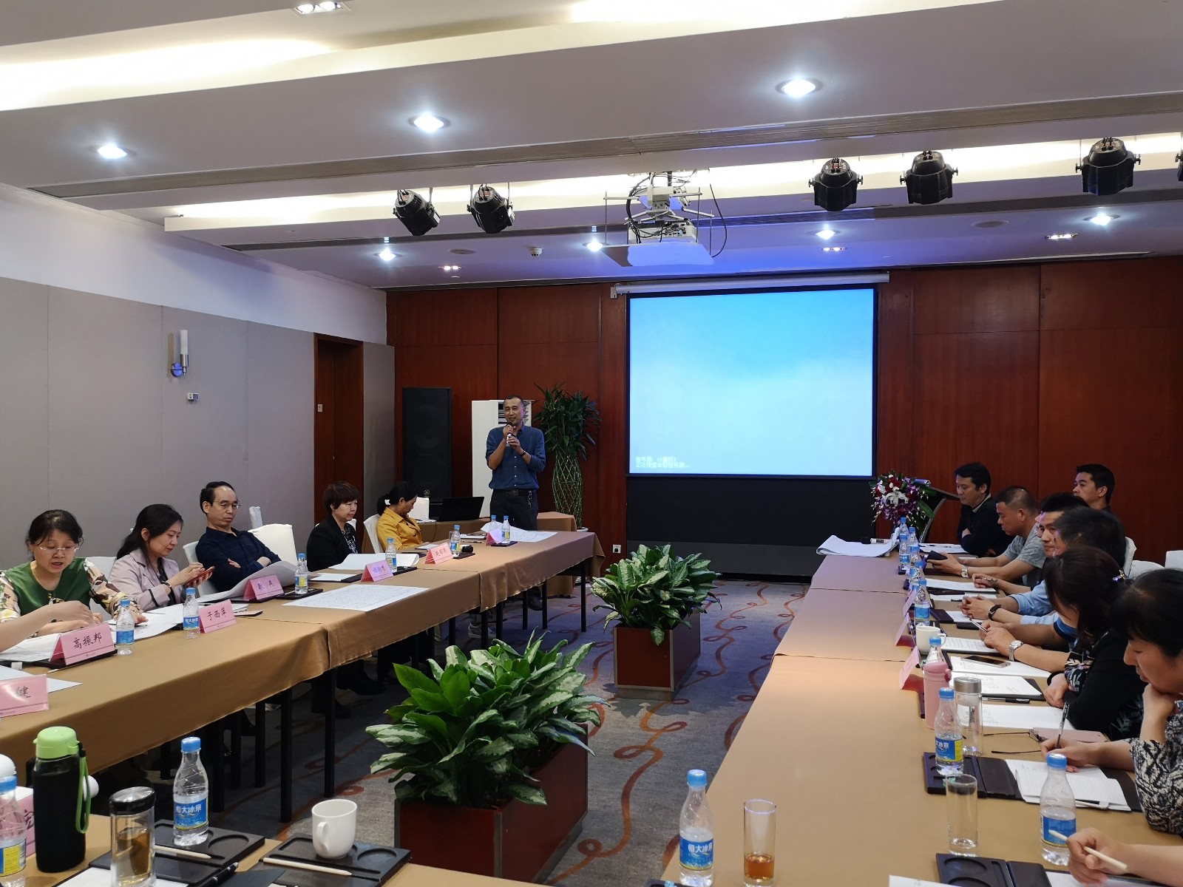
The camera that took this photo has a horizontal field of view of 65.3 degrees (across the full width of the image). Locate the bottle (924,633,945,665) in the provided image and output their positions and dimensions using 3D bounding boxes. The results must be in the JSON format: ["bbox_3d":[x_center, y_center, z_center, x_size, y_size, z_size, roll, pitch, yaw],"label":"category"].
[{"bbox_3d":[1.042,0.676,2.800,0.062,0.192,0.062,0,1,18],"label":"bottle"}]

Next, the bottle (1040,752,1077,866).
[{"bbox_3d":[0.865,0.675,1.707,0.062,0.192,0.062,1,1,17],"label":"bottle"}]

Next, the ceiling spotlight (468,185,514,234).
[{"bbox_3d":[-0.657,-1.530,6.050,0.310,0.270,0.280,0,-28,9],"label":"ceiling spotlight"}]

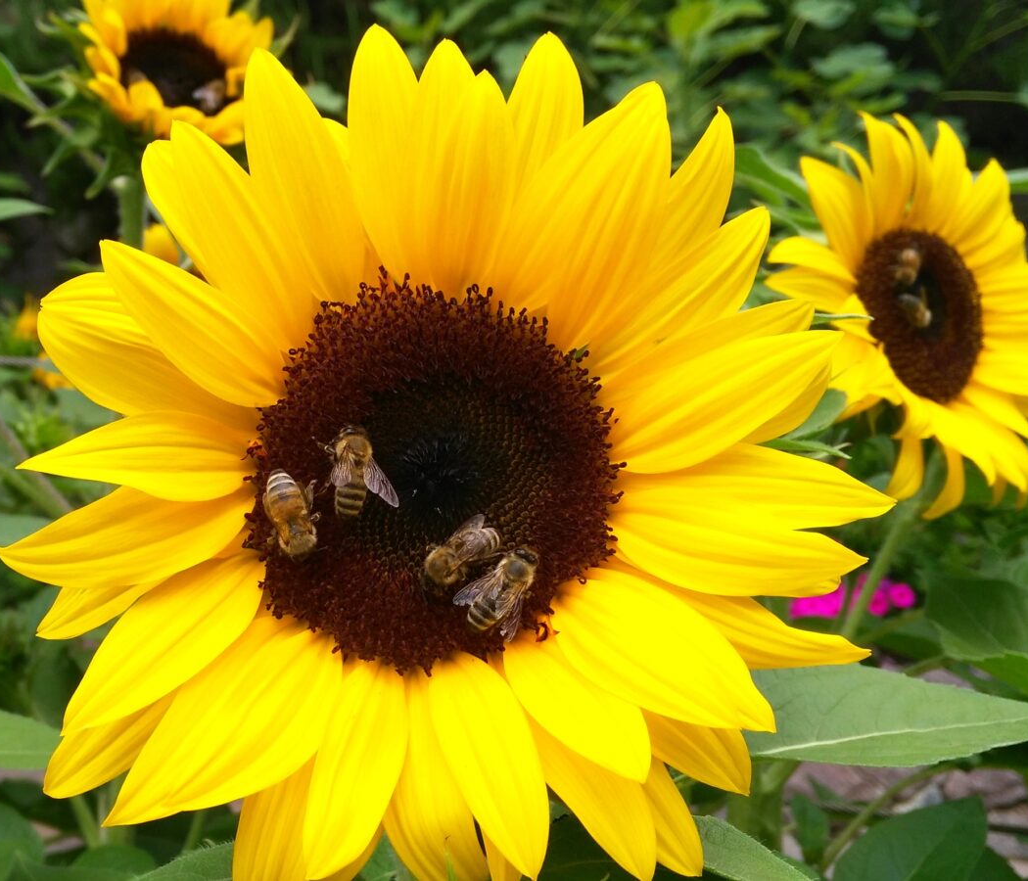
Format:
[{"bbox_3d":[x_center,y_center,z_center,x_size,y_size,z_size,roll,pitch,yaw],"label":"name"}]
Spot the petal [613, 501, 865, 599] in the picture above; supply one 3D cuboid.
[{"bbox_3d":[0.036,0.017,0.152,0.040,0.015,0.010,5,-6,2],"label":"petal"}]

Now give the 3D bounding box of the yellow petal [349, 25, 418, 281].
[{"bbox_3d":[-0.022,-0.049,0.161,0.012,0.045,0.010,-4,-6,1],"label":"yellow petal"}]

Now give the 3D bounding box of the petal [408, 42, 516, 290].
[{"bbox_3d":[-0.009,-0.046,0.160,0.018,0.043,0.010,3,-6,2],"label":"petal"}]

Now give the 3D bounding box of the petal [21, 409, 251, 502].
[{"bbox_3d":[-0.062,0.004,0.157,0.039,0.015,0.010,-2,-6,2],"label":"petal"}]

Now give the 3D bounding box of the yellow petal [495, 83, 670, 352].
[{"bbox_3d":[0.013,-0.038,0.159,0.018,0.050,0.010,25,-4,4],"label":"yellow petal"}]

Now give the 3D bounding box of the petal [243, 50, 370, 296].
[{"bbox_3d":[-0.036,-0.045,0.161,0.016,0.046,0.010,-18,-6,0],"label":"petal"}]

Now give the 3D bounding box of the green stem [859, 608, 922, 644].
[{"bbox_3d":[0.162,0.080,0.410,0.031,0.005,0.006,-28,-10,-6],"label":"green stem"}]

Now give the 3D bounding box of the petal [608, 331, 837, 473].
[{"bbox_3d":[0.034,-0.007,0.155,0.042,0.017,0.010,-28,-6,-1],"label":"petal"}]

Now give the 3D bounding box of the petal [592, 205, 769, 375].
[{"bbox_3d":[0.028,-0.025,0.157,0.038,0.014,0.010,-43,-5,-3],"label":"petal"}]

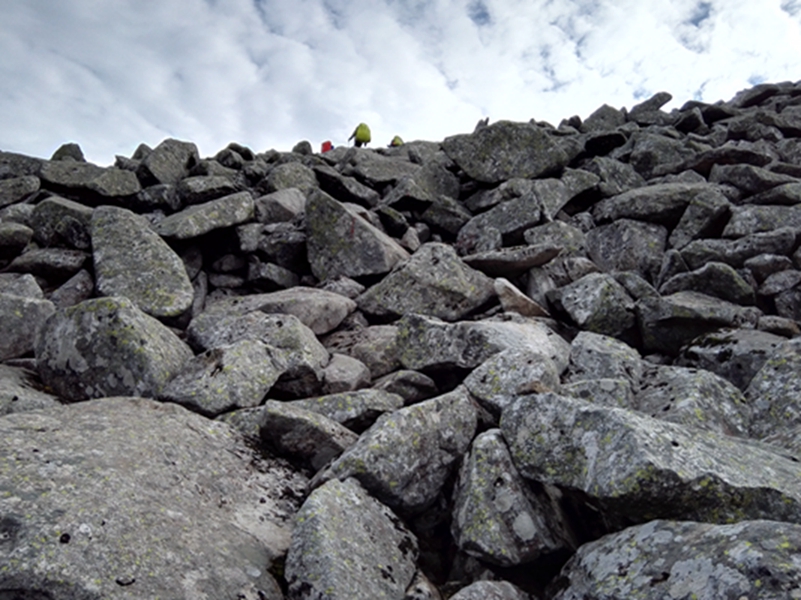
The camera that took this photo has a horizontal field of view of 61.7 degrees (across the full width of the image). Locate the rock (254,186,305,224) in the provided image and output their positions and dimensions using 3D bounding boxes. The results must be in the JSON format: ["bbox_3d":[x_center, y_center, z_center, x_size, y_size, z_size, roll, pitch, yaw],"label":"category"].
[{"bbox_3d":[-1.288,-1.025,7.200,0.546,0.376,0.420,2,-9,-10],"label":"rock"}]

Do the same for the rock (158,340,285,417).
[{"bbox_3d":[-0.876,0.384,3.300,0.600,0.370,0.420,1,-6,-8],"label":"rock"}]

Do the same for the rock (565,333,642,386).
[{"bbox_3d":[1.056,0.319,3.487,0.406,0.320,0.356,-1,-7,9],"label":"rock"}]

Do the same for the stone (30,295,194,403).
[{"bbox_3d":[-1.540,0.287,3.600,0.763,0.587,0.650,4,-10,-23],"label":"stone"}]

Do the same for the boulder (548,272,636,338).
[{"bbox_3d":[1.203,0.034,4.202,0.524,0.414,0.409,-4,-8,27],"label":"boulder"}]

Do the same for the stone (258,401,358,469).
[{"bbox_3d":[-0.384,0.566,2.800,0.408,0.283,0.300,1,-9,-8],"label":"stone"}]

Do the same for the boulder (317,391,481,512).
[{"bbox_3d":[-0.021,0.620,2.765,0.684,0.480,0.459,2,-7,-15],"label":"boulder"}]

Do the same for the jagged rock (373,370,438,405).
[{"bbox_3d":[0.025,0.440,3.309,0.326,0.184,0.240,0,-7,0],"label":"jagged rock"}]

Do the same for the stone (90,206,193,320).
[{"bbox_3d":[-1.866,-0.278,4.850,0.692,0.769,0.550,3,-10,-21],"label":"stone"}]

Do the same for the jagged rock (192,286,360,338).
[{"bbox_3d":[-0.833,0.107,4.364,1.068,0.389,0.668,1,-7,-5],"label":"jagged rock"}]

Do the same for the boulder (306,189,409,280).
[{"bbox_3d":[-0.351,-0.547,5.600,0.856,0.743,0.600,1,-9,-4],"label":"boulder"}]

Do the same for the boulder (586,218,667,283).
[{"bbox_3d":[1.863,-0.395,5.527,0.659,0.554,0.515,-1,-7,10],"label":"boulder"}]

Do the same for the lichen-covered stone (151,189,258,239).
[{"bbox_3d":[-2.091,-0.912,7.157,1.067,0.512,0.626,1,-7,-8],"label":"lichen-covered stone"}]

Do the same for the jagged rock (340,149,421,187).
[{"bbox_3d":[-0.367,-2.430,12.300,1.400,0.550,0.950,0,-6,-1],"label":"jagged rock"}]

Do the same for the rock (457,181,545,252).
[{"bbox_3d":[0.969,-0.800,6.500,0.820,0.620,0.600,0,-6,4],"label":"rock"}]

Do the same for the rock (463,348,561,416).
[{"bbox_3d":[0.530,0.413,3.200,0.455,0.350,0.380,-2,-9,9],"label":"rock"}]

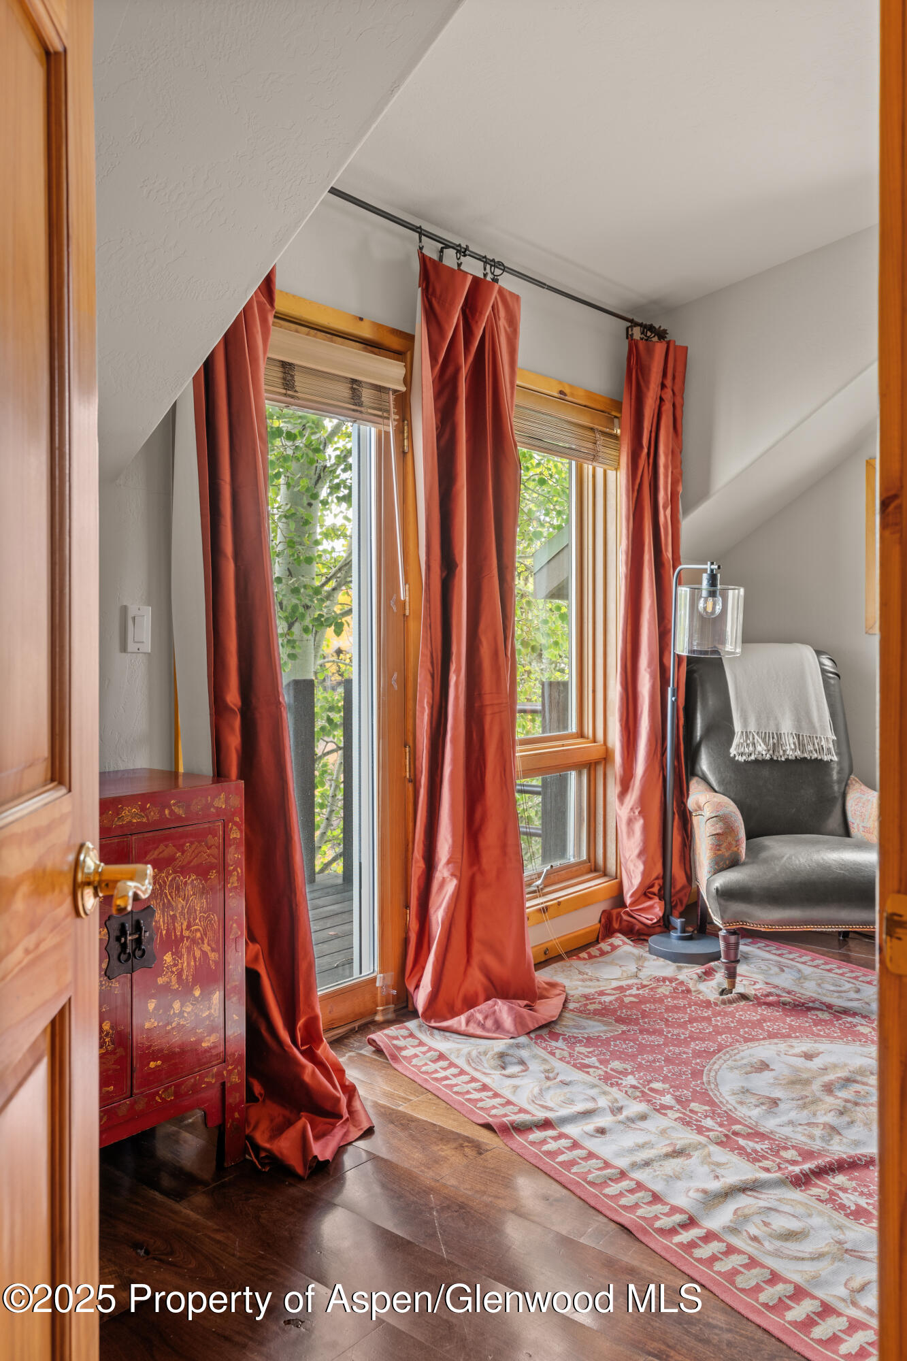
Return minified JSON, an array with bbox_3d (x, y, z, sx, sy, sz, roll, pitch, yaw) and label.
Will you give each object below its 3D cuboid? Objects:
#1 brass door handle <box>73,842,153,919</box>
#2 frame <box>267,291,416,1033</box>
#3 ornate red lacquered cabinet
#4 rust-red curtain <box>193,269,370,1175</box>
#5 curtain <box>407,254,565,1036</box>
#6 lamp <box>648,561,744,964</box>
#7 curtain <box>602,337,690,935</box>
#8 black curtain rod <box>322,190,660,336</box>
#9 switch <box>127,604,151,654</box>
[{"bbox_3d":[-0.339,0.201,1.055,0.072,0.078,0.135,0,2,-6],"label":"brass door handle"},{"bbox_3d":[-0.421,-0.018,3.069,0.100,2.160,0.960,2,2,40],"label":"frame"},{"bbox_3d":[-0.797,0.660,2.292,0.352,0.862,0.588,2,2,40],"label":"ornate red lacquered cabinet"},{"bbox_3d":[-0.455,-0.099,2.569,0.480,2.360,0.410,2,2,40],"label":"rust-red curtain"},{"bbox_3d":[0.127,-0.134,3.379,0.330,2.370,0.540,2,2,40],"label":"curtain"},{"bbox_3d":[0.906,0.290,3.926,0.360,1.463,0.277,2,2,40],"label":"lamp"},{"bbox_3d":[0.781,-0.169,4.260,0.220,2.375,0.410,2,2,40],"label":"curtain"},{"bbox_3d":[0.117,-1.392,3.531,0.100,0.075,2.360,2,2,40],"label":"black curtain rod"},{"bbox_3d":[-0.767,-0.125,2.597,0.014,0.115,0.071,2,2,40],"label":"switch"}]

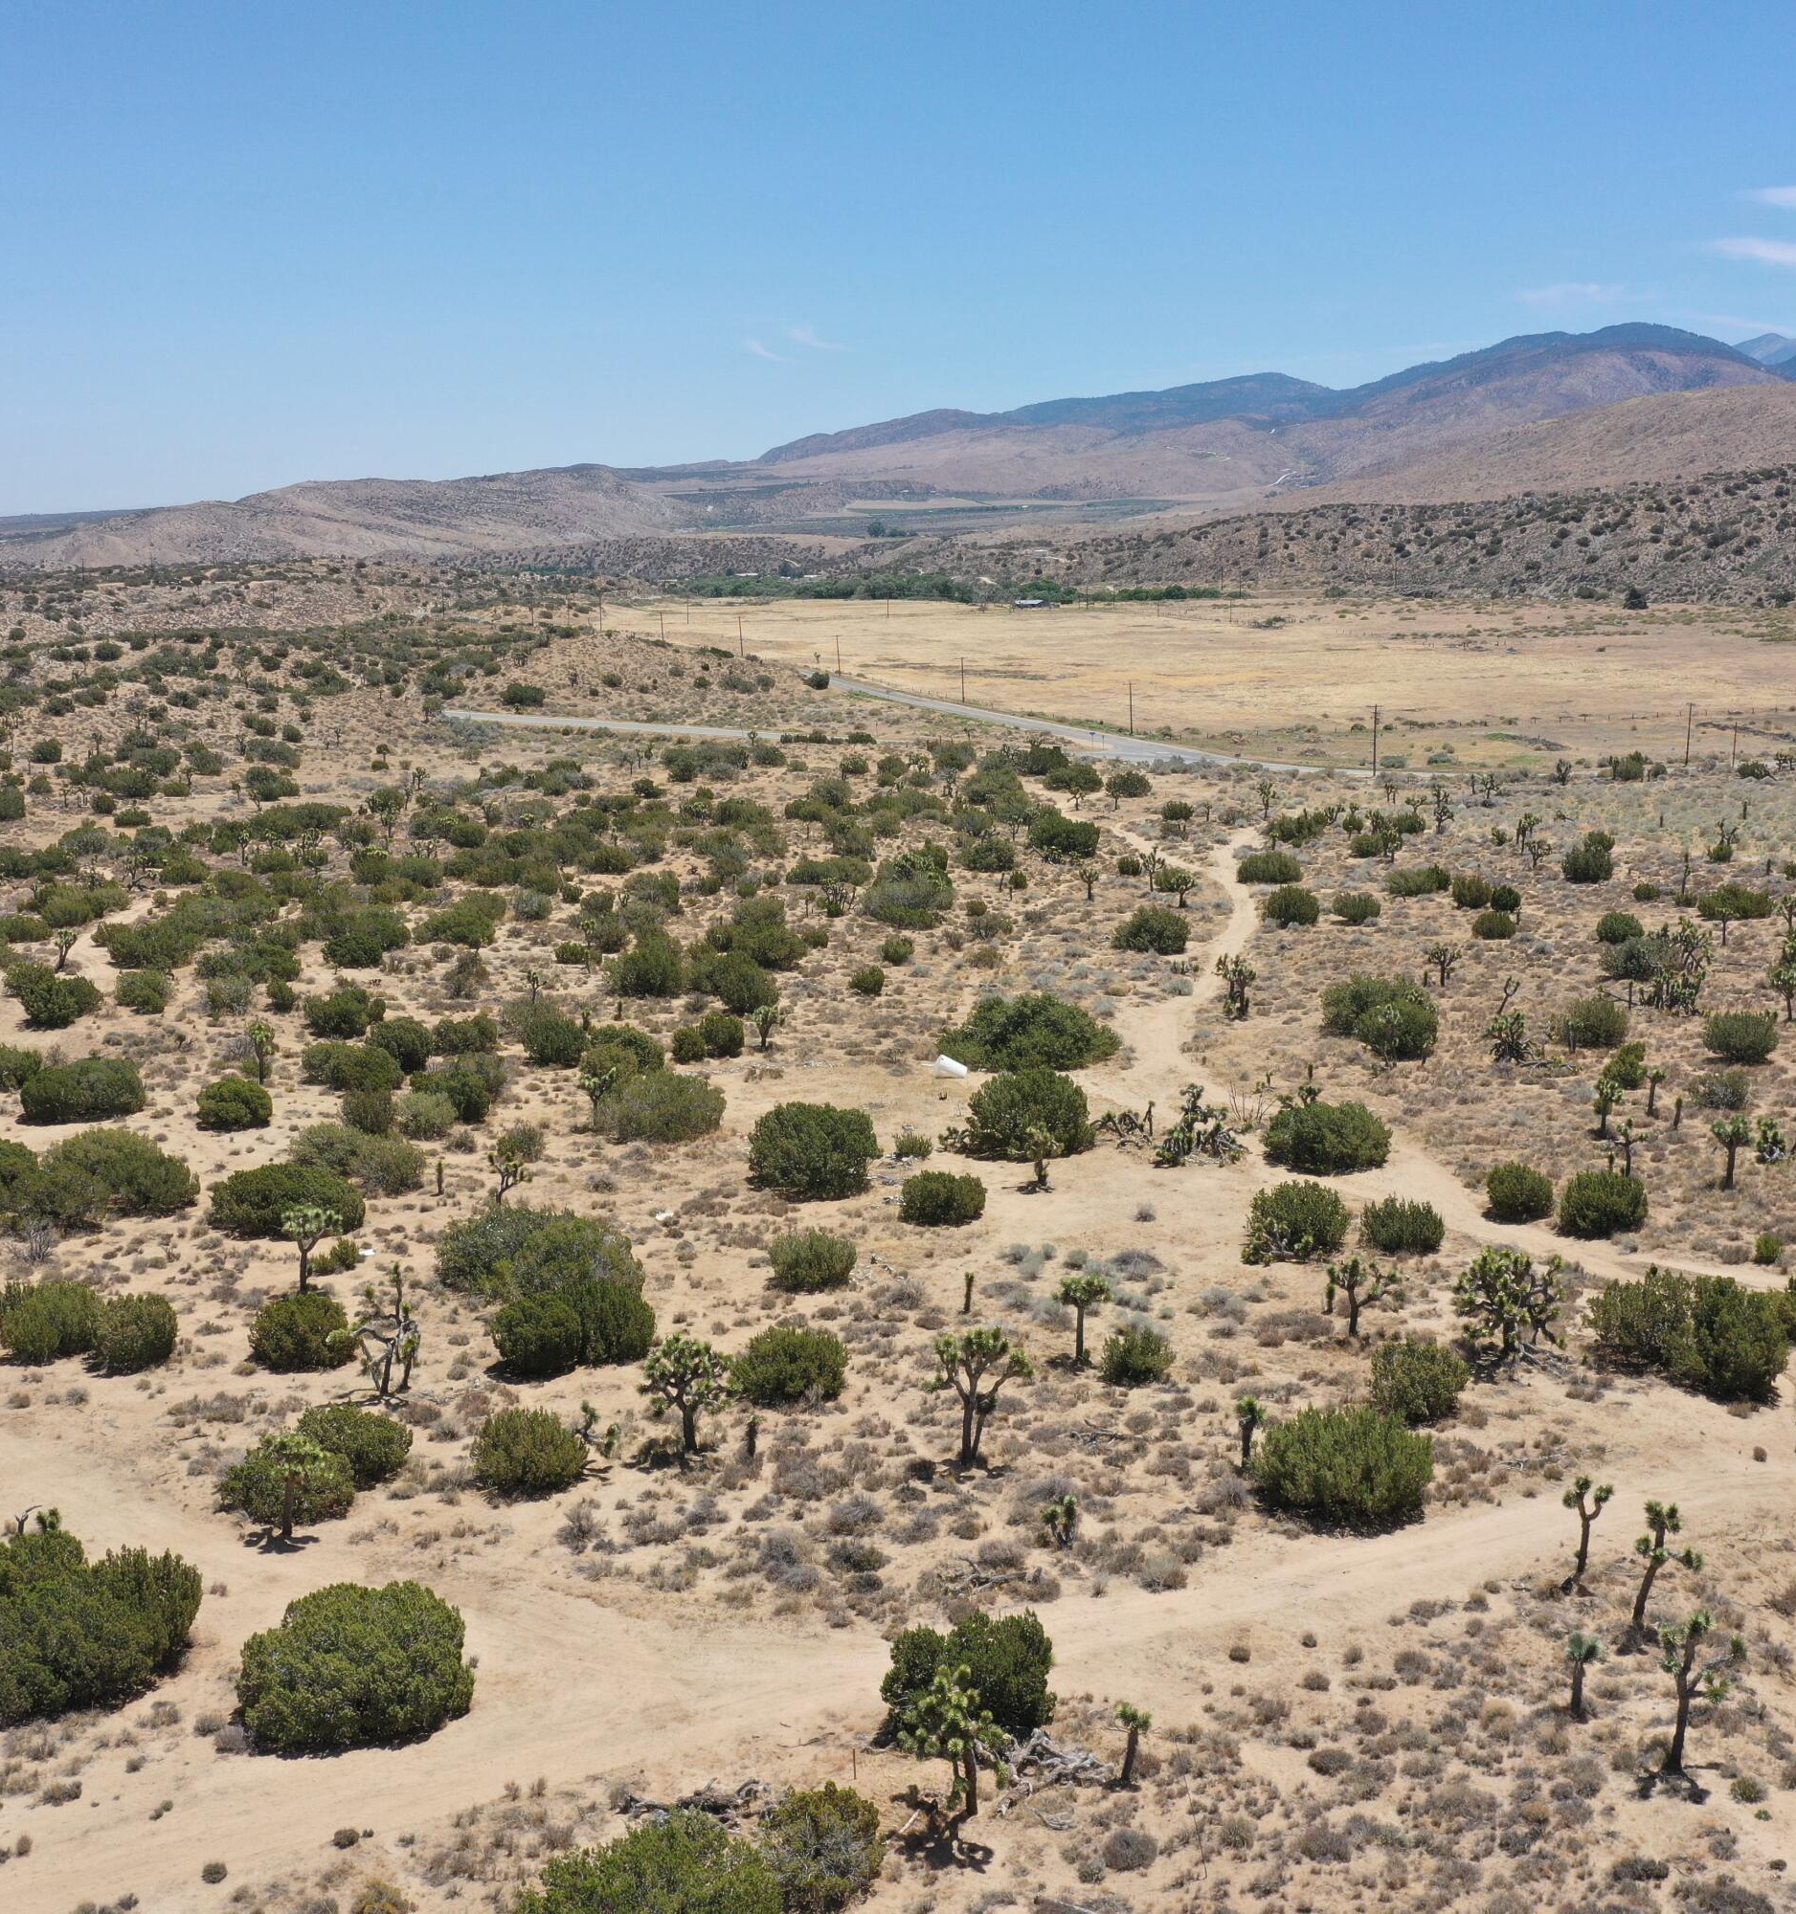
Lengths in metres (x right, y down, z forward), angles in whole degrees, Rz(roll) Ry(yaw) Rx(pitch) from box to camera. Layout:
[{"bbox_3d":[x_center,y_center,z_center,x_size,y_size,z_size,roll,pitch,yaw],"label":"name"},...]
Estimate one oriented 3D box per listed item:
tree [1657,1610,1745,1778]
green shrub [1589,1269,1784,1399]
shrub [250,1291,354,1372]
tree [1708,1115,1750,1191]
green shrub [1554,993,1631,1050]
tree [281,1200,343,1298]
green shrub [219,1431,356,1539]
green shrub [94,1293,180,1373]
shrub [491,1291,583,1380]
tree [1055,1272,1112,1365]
[{"bbox_3d":[18.007,16.474,50.091,1.850,3.960,1.570,4,12,21],"label":"tree"},{"bbox_3d":[25.457,12.178,72.118,6.180,3.700,4.020,4,12,20],"label":"green shrub"},{"bbox_3d":[-21.143,13.298,79.320,3.538,2.532,3.361,-4,12,-16],"label":"shrub"},{"bbox_3d":[33.660,7.910,90.430,1.700,3.100,1.620,4,12,21],"label":"tree"},{"bbox_3d":[41.804,3.842,134.499,4.363,3.106,3.927,3,12,17],"label":"green shrub"},{"bbox_3d":[-23.817,11.945,90.848,2.453,3.863,2.207,-3,11,-15],"label":"tree"},{"bbox_3d":[-18.494,15.975,67.746,4.003,2.010,3.803,-3,12,-16],"label":"green shrub"},{"bbox_3d":[-24.560,12.170,72.110,2.670,2.630,2.410,-4,12,-19],"label":"green shrub"},{"bbox_3d":[-12.888,13.571,79.980,3.328,2.775,3.161,-2,12,-9],"label":"shrub"},{"bbox_3d":[6.184,12.027,74.182,1.860,3.180,1.760,1,11,5],"label":"tree"}]

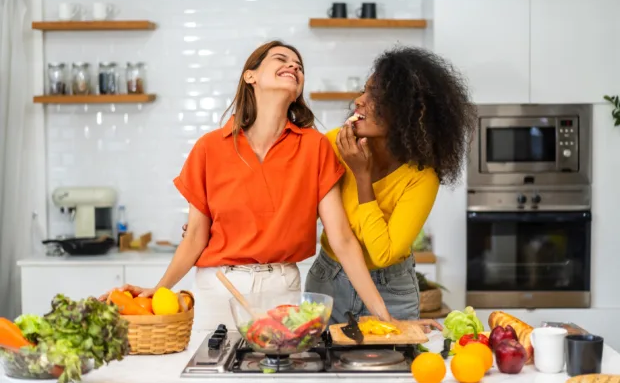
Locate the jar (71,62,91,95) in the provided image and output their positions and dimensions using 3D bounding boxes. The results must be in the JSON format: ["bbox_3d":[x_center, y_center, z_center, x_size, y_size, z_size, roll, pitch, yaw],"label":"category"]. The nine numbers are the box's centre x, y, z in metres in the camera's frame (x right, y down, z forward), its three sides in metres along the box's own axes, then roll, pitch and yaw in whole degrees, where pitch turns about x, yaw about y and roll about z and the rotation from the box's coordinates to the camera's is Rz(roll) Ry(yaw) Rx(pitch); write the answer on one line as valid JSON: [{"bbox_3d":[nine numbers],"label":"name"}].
[{"bbox_3d":[-1.205,-0.580,4.980,0.092,0.176,0.092,0,3,0],"label":"jar"}]

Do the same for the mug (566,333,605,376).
[{"bbox_3d":[0.612,0.368,2.107,0.086,0.088,0.094,0,2,0],"label":"mug"}]

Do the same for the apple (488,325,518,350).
[{"bbox_3d":[0.475,0.367,2.322,0.071,0.074,0.071,0,2,0],"label":"apple"}]

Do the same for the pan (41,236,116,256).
[{"bbox_3d":[-1.176,0.284,4.830,0.390,0.075,0.270,0,3,1],"label":"pan"}]

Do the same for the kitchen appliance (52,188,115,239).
[{"bbox_3d":[-1.186,0.146,4.998,0.335,0.330,0.170,0,2,0],"label":"kitchen appliance"}]

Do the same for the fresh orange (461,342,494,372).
[{"bbox_3d":[0.390,0.396,2.220,0.079,0.078,0.079,0,3,1],"label":"fresh orange"}]

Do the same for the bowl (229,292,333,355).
[{"bbox_3d":[-0.070,0.330,2.330,0.255,0.123,0.255,0,3,1],"label":"bowl"}]

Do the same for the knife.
[{"bbox_3d":[0.099,0.332,2.319,0.048,0.022,0.330,0,4,-2],"label":"knife"}]

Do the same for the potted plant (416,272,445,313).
[{"bbox_3d":[0.465,0.425,4.150,0.270,0.200,0.270,0,3,0],"label":"potted plant"}]

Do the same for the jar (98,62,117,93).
[{"bbox_3d":[-1.057,-0.595,4.980,0.100,0.176,0.100,0,2,0],"label":"jar"}]

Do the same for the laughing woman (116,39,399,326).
[{"bbox_3d":[-0.130,0.401,2.870,0.840,1.750,0.520,0,3,-2],"label":"laughing woman"}]

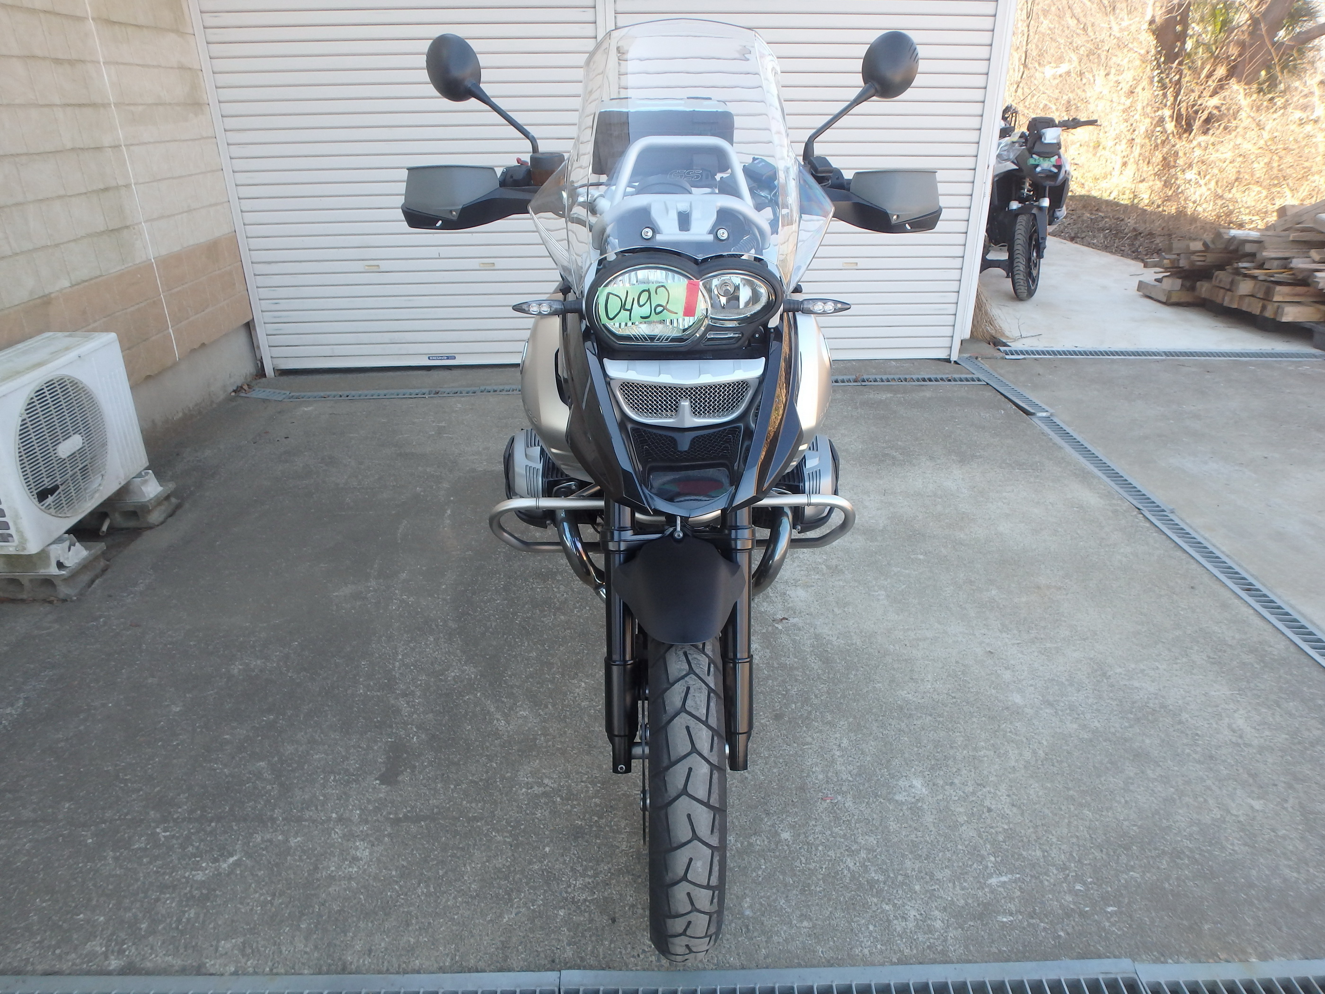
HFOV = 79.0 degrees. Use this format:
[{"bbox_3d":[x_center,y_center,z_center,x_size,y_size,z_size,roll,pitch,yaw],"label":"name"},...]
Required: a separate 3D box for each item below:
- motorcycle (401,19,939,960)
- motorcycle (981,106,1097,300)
[{"bbox_3d":[0.024,-0.273,1.997,0.980,1.530,2.260,-1,26,-1],"label":"motorcycle"},{"bbox_3d":[2.750,-2.370,6.420,0.900,1.230,2.200,2,26,6],"label":"motorcycle"}]

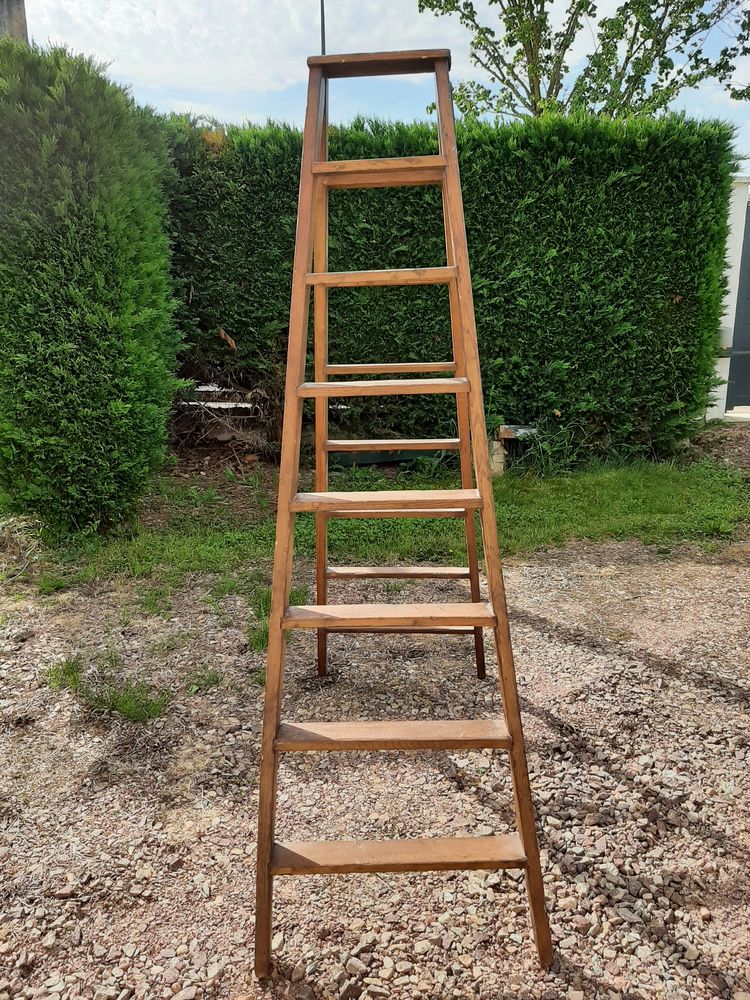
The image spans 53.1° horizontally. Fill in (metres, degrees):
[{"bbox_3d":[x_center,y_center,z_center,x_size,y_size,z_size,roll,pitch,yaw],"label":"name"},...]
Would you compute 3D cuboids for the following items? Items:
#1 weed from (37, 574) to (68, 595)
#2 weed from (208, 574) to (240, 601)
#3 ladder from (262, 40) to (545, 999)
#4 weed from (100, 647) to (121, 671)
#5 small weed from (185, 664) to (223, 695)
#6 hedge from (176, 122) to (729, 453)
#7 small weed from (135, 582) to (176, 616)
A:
[{"bbox_3d":[-1.740,0.456,4.056,0.121,0.074,0.103,-1,14,0],"label":"weed"},{"bbox_3d":[-0.783,0.455,3.916,0.139,0.098,0.118,-1,14,0],"label":"weed"},{"bbox_3d":[0.043,-0.104,2.108,0.661,2.030,1.440,-2,14,3],"label":"ladder"},{"bbox_3d":[-1.109,0.664,3.150,0.059,0.085,0.050,-1,14,0],"label":"weed"},{"bbox_3d":[-0.675,0.707,2.961,0.122,0.074,0.104,-1,14,0],"label":"small weed"},{"bbox_3d":[0.437,-1.901,6.998,4.819,2.771,1.100,-1,14,0],"label":"hedge"},{"bbox_3d":[-1.084,0.494,3.735,0.152,0.127,0.130,-1,14,0],"label":"small weed"}]

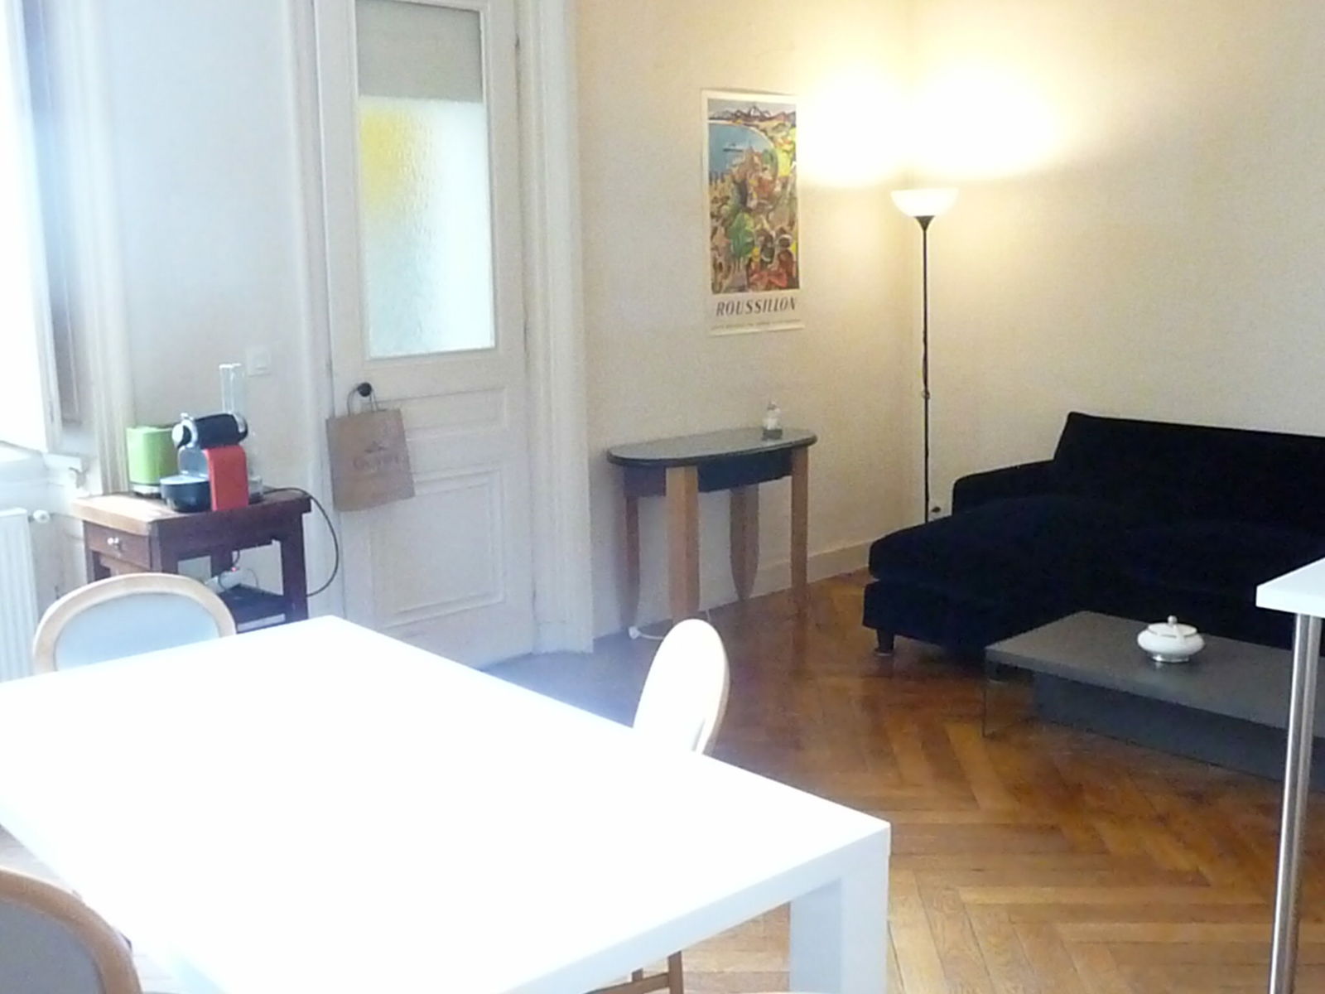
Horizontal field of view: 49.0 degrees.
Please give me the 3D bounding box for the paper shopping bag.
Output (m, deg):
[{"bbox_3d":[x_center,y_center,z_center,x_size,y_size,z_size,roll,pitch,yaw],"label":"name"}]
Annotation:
[{"bbox_3d":[-0.991,-0.131,4.928,0.090,0.315,0.305,10,15,44],"label":"paper shopping bag"}]

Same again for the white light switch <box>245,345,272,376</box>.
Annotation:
[{"bbox_3d":[-1.269,-0.428,4.581,0.012,0.087,0.085,10,15,44],"label":"white light switch"}]

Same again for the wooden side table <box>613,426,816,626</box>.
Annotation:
[{"bbox_3d":[0.240,0.162,5.902,0.430,0.775,0.990,10,15,44],"label":"wooden side table"}]

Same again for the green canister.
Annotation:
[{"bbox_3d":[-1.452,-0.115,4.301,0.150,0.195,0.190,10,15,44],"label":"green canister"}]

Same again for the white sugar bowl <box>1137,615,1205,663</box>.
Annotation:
[{"bbox_3d":[1.581,0.432,4.506,0.209,0.131,0.209,-1,11,0],"label":"white sugar bowl"}]

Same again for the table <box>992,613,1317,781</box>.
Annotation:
[{"bbox_3d":[1.695,0.660,4.442,1.250,0.296,0.620,10,15,44],"label":"table"}]

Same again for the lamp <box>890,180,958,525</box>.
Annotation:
[{"bbox_3d":[1.166,-0.482,6.558,0.285,1.770,0.285,-1,11,0],"label":"lamp"}]

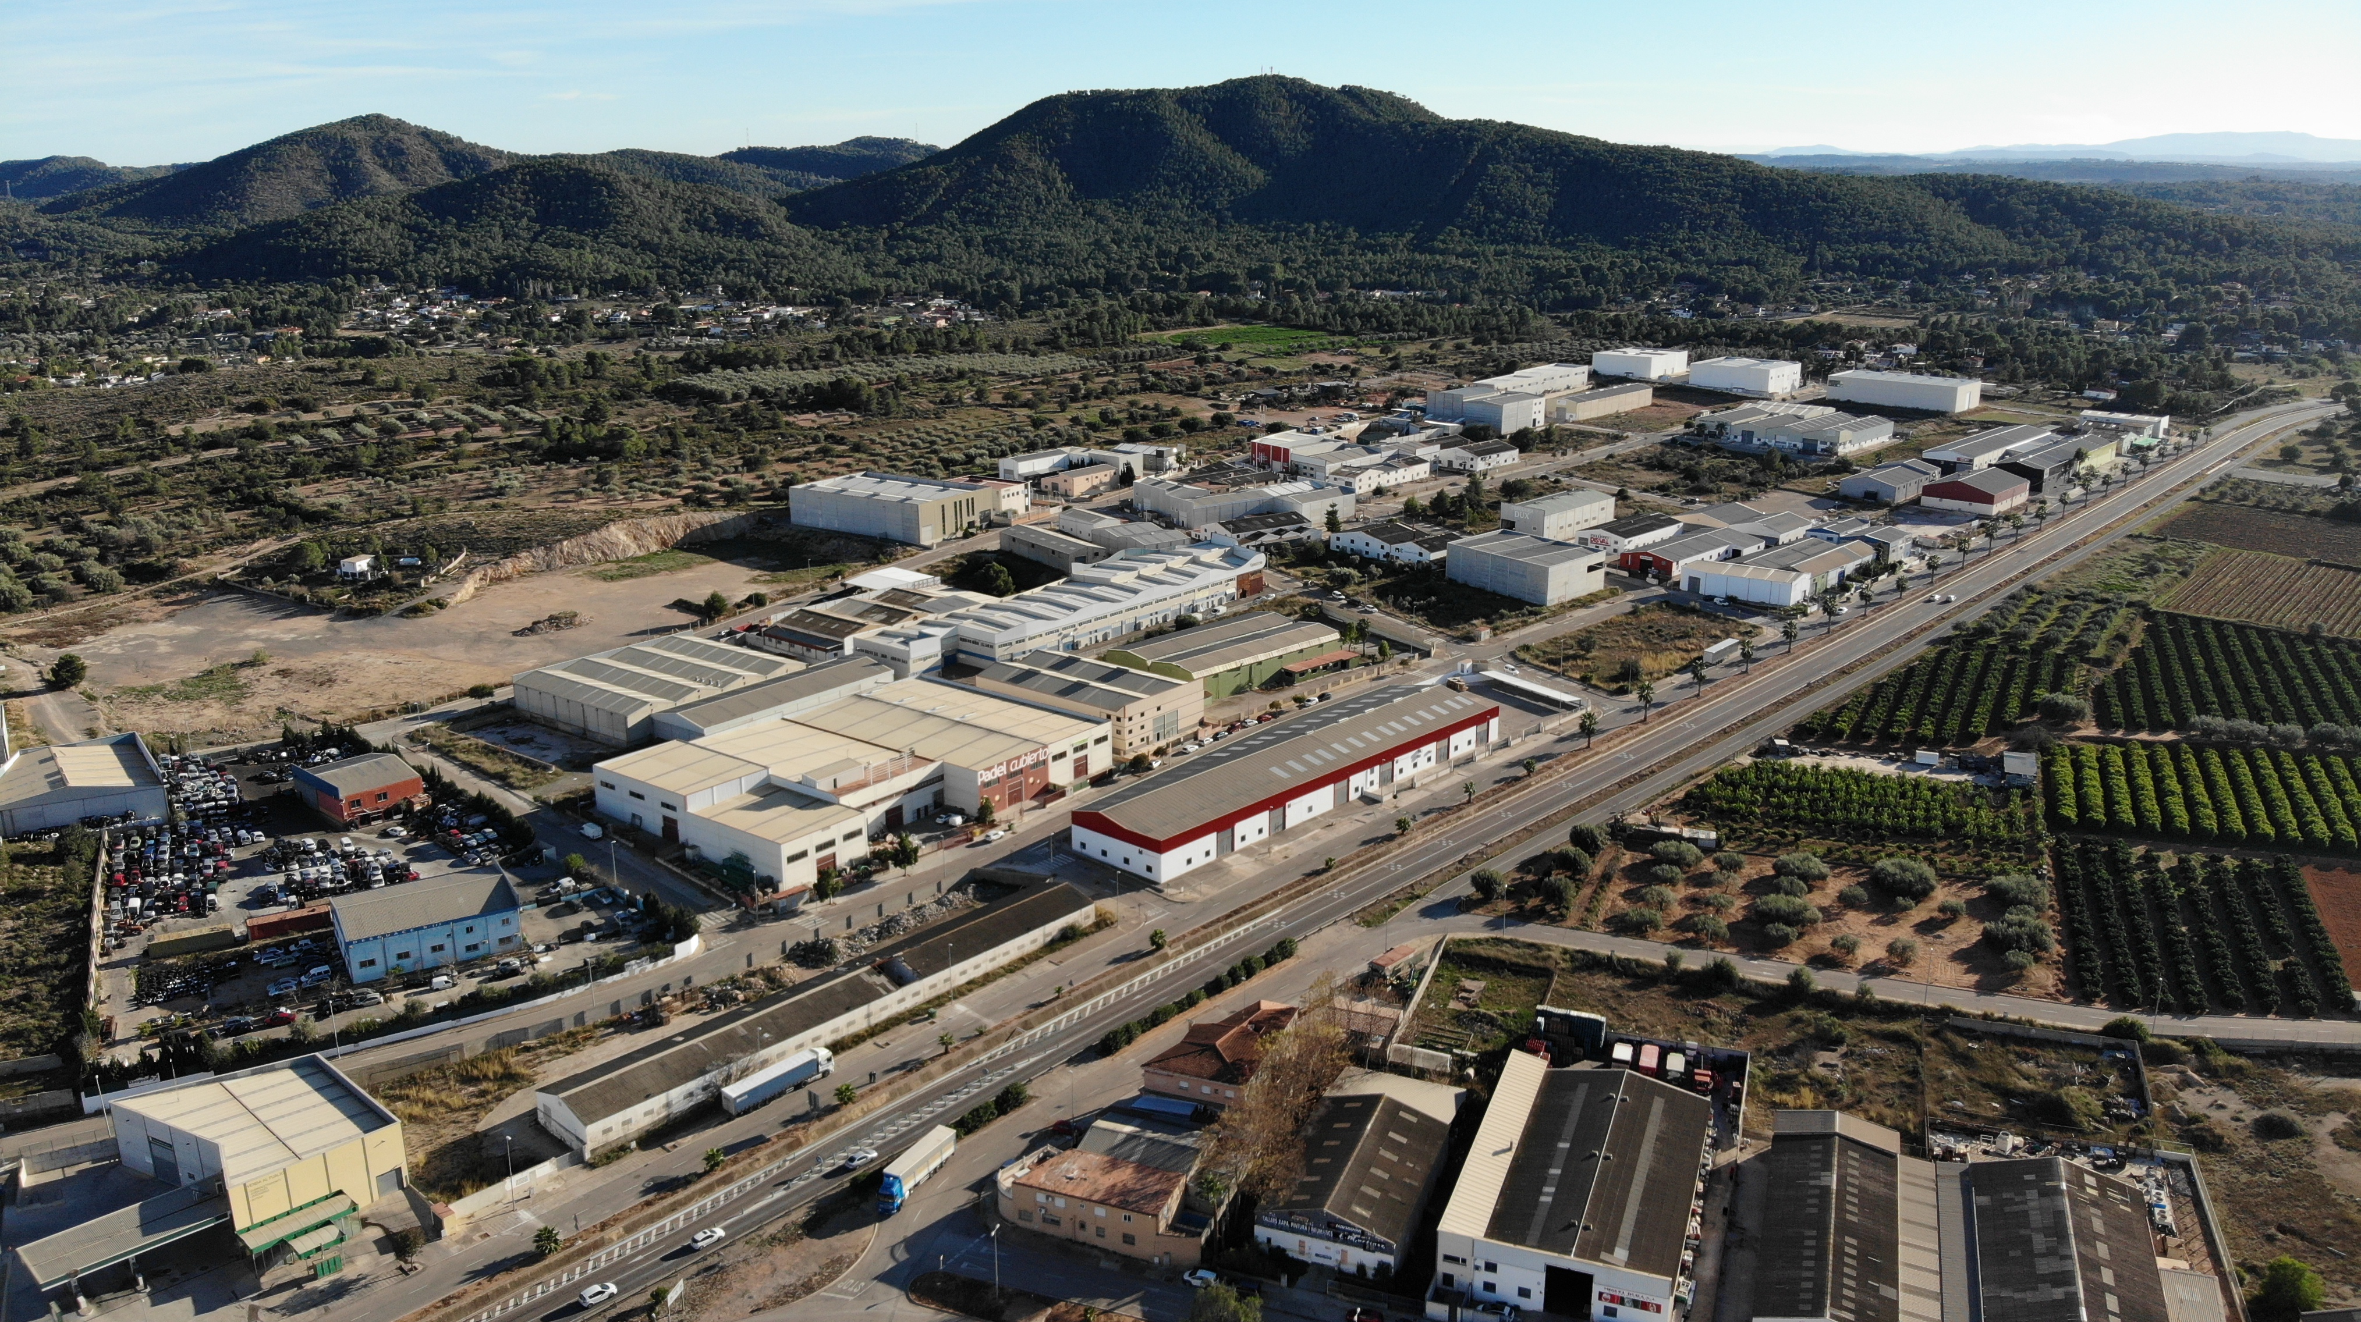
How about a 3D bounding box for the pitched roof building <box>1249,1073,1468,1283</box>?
[{"bbox_3d":[22.910,61.120,201.340,17.000,6.600,33.000,7,18,21],"label":"pitched roof building"}]

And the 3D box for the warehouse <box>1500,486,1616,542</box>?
[{"bbox_3d":[122.988,-48.353,532.067,38.390,8.960,17.400,-15,22,-40],"label":"warehouse"}]

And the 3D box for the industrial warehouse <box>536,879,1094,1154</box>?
[{"bbox_3d":[-49.010,49.220,241.610,12.430,6.100,89.660,15,22,40],"label":"industrial warehouse"}]

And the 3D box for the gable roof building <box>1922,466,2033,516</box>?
[{"bbox_3d":[268.468,-58.180,551.467,22.670,9.670,35.420,15,23,41],"label":"gable roof building"}]

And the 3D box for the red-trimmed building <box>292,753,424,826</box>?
[{"bbox_3d":[-162.450,24.080,323.310,19.900,7.000,15.290,12,21,35],"label":"red-trimmed building"}]

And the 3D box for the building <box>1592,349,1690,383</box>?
[{"bbox_3d":[269.580,-174.670,957.380,35.540,11.000,48.550,14,21,38],"label":"building"}]

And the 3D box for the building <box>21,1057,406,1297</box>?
[{"bbox_3d":[-128.759,68.248,215.509,32.500,9.900,41.500,16,23,42],"label":"building"}]

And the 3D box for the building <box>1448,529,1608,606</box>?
[{"bbox_3d":[99.167,-27.189,470.767,25.240,10.570,36.760,-14,22,-38],"label":"building"}]

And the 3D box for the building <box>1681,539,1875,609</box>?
[{"bbox_3d":[183.490,-28.270,499.290,33.390,7.500,60.000,15,23,41],"label":"building"}]

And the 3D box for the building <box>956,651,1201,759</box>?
[{"bbox_3d":[-21.515,8.573,370.285,45.980,11.210,26.900,13,21,36],"label":"building"}]

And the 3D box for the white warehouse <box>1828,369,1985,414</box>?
[{"bbox_3d":[328.701,-122.684,743.921,57.950,11.100,27.870,16,23,42],"label":"white warehouse"}]

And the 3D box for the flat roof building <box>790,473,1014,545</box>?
[{"bbox_3d":[-94.510,-50.757,537.203,56.830,12.230,35.220,11,20,32],"label":"flat roof building"}]

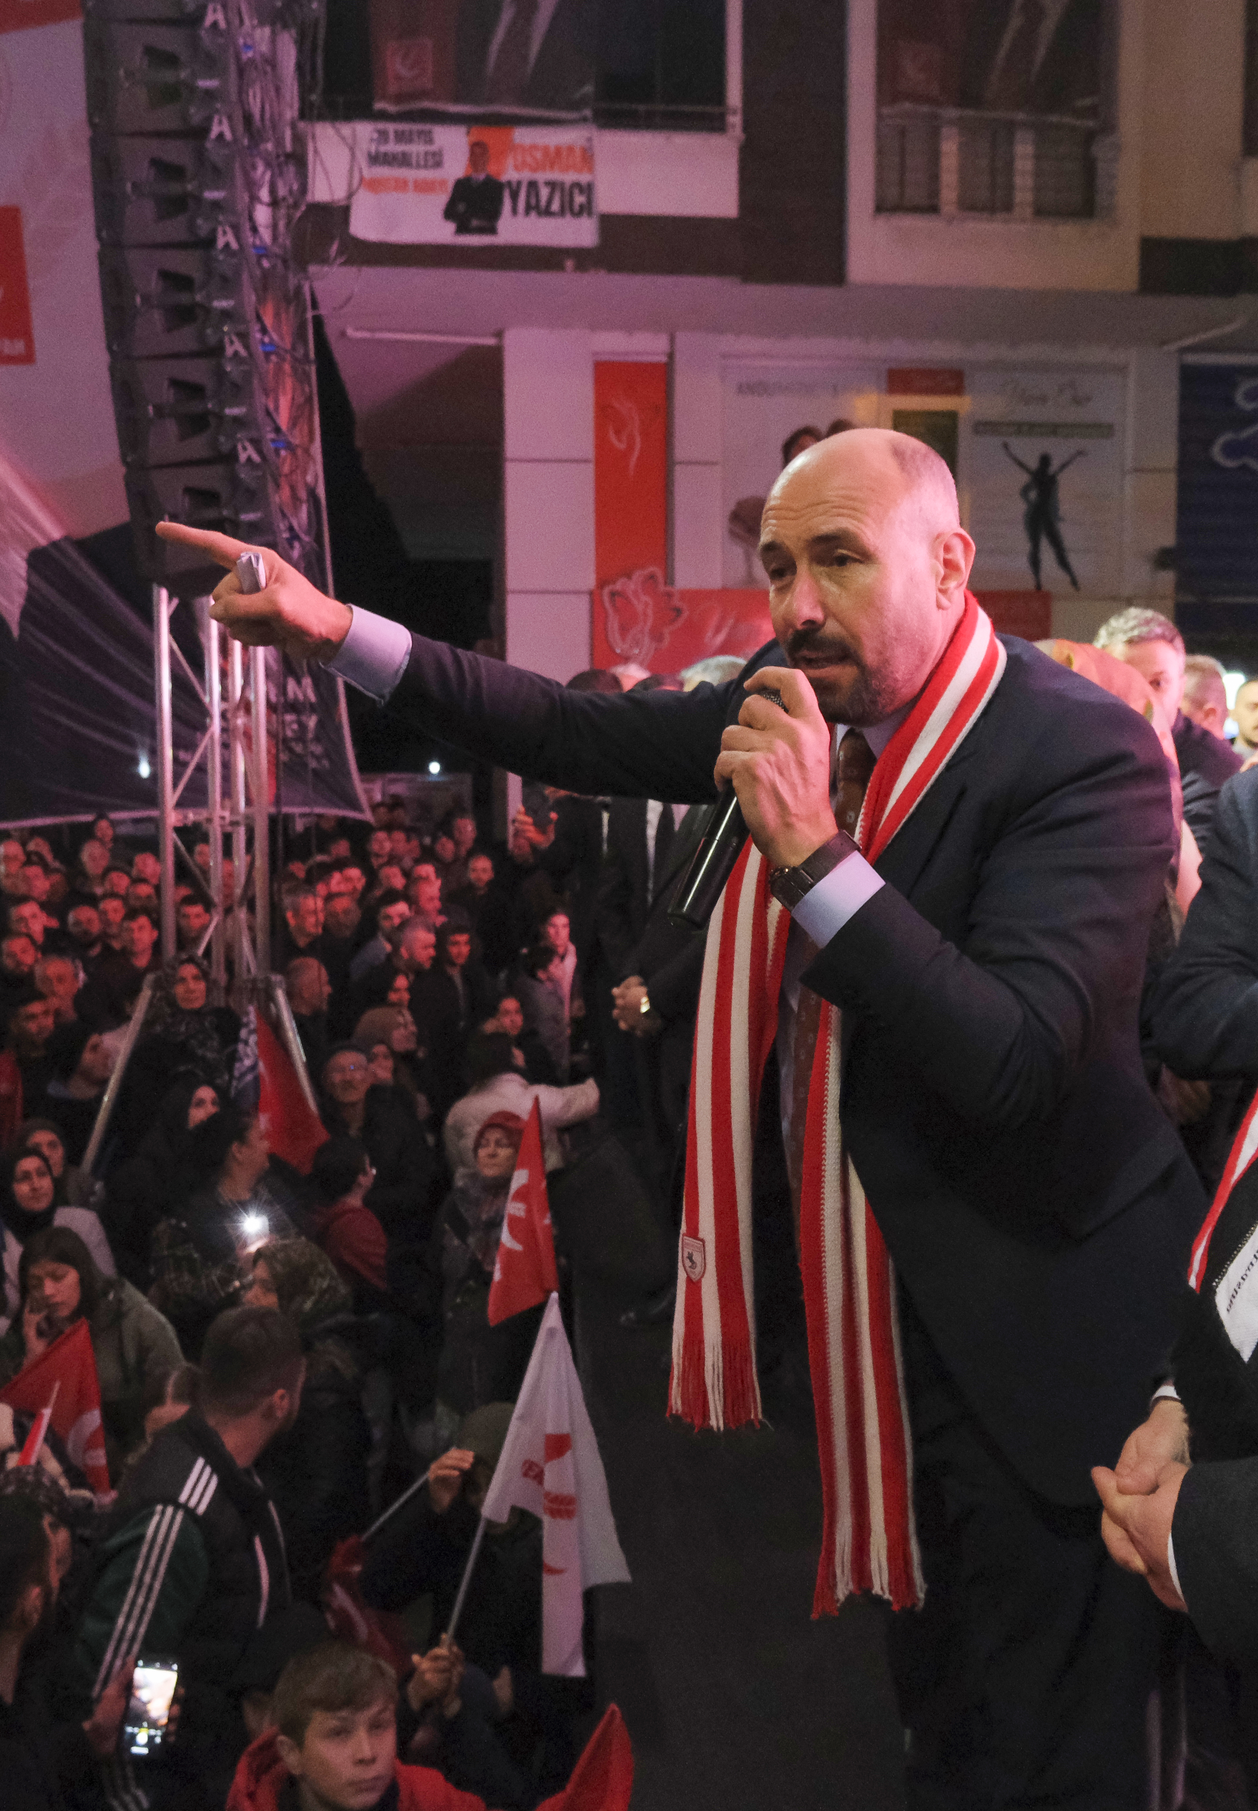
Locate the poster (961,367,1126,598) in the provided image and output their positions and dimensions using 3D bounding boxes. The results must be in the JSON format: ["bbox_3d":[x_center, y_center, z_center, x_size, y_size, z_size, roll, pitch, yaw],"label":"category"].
[{"bbox_3d":[3.310,-3.380,13.850,1.340,1.830,0.030,0,4,-5],"label":"poster"}]

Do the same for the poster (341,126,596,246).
[{"bbox_3d":[-1.080,-4.980,12.000,1.700,0.800,0.030,0,4,-5],"label":"poster"}]

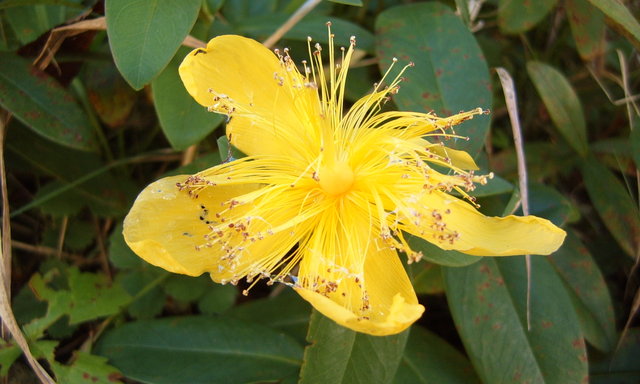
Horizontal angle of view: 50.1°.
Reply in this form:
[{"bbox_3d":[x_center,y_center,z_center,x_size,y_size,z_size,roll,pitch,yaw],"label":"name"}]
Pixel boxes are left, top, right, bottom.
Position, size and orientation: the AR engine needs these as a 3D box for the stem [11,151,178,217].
[{"bbox_3d":[-0.076,-0.003,0.230,0.058,0.006,0.007,-21,74,0],"label":"stem"}]

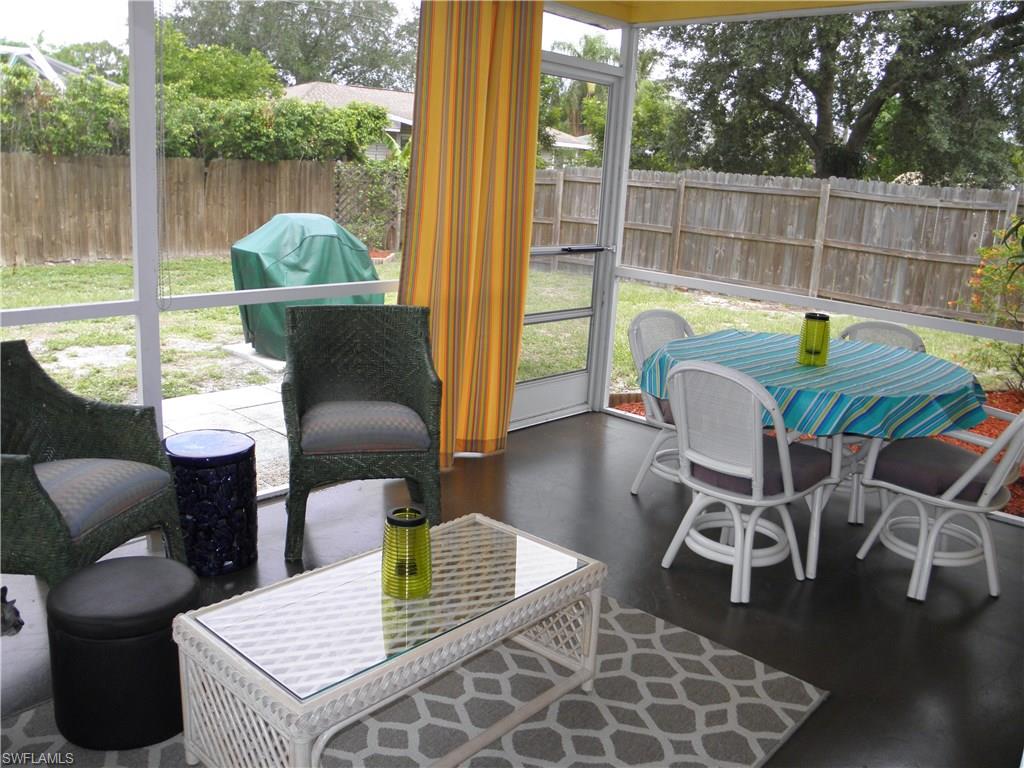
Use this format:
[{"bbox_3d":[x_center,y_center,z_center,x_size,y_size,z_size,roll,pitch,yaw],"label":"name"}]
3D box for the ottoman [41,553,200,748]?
[{"bbox_3d":[-1.001,0.691,2.167,0.354,0.348,0.354,4,14,0],"label":"ottoman"}]

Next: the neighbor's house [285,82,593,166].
[{"bbox_3d":[-2.425,-7.206,25.917,13.000,4.600,9.000,2,14,-9],"label":"neighbor's house"}]

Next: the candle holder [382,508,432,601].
[{"bbox_3d":[-0.275,0.435,2.145,0.127,0.203,0.127,4,14,0],"label":"candle holder"}]

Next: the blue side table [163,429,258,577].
[{"bbox_3d":[-1.095,0.427,3.019,0.318,0.445,0.318,4,14,0],"label":"blue side table"}]

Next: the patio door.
[{"bbox_3d":[0.284,-0.772,4.864,0.060,2.070,0.930,16,18,40],"label":"patio door"}]

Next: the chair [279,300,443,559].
[{"bbox_3d":[-0.635,0.158,3.347,0.600,0.870,0.640,-1,14,-18],"label":"chair"}]

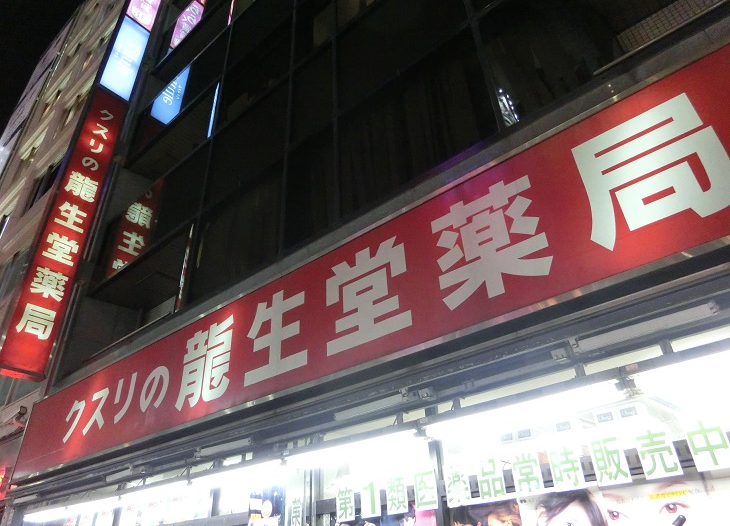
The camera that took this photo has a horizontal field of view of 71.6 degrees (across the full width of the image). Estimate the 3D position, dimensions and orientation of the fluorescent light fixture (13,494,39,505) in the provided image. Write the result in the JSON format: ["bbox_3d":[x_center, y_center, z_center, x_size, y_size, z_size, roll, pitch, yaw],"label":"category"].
[{"bbox_3d":[-4.325,3.012,6.450,0.650,0.070,0.070,-26,-39,32],"label":"fluorescent light fixture"}]

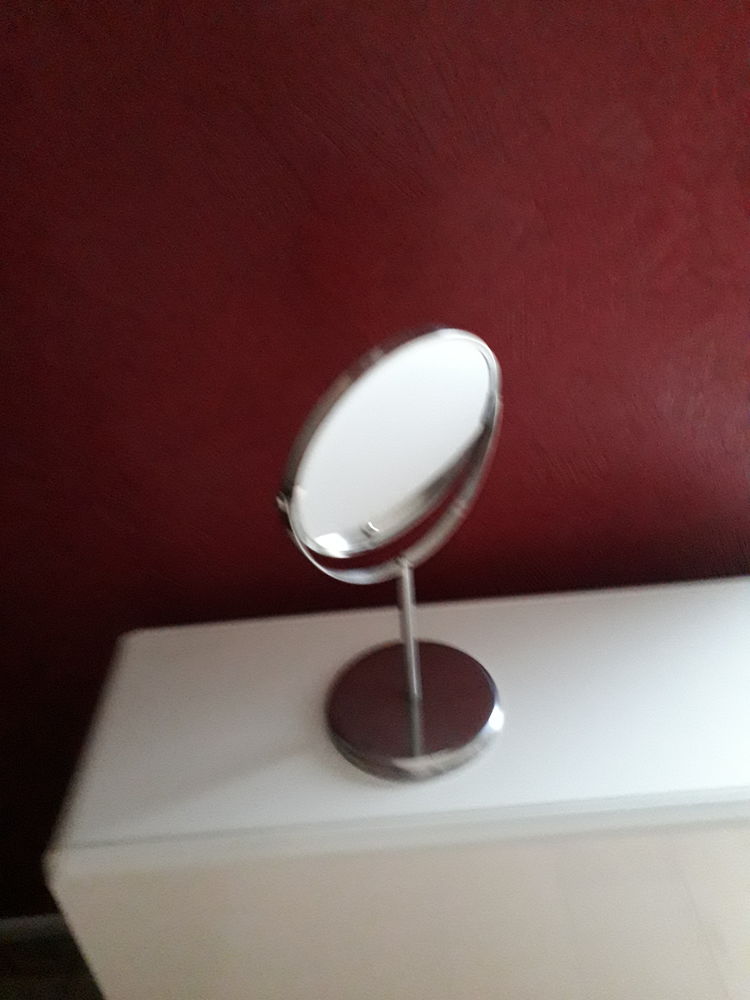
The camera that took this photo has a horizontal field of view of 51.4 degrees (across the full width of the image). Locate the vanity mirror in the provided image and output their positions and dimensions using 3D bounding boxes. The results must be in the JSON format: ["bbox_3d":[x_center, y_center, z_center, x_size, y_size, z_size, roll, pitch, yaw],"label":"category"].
[{"bbox_3d":[0.021,0.029,0.531,0.192,0.305,0.139,-24,36,-32],"label":"vanity mirror"}]

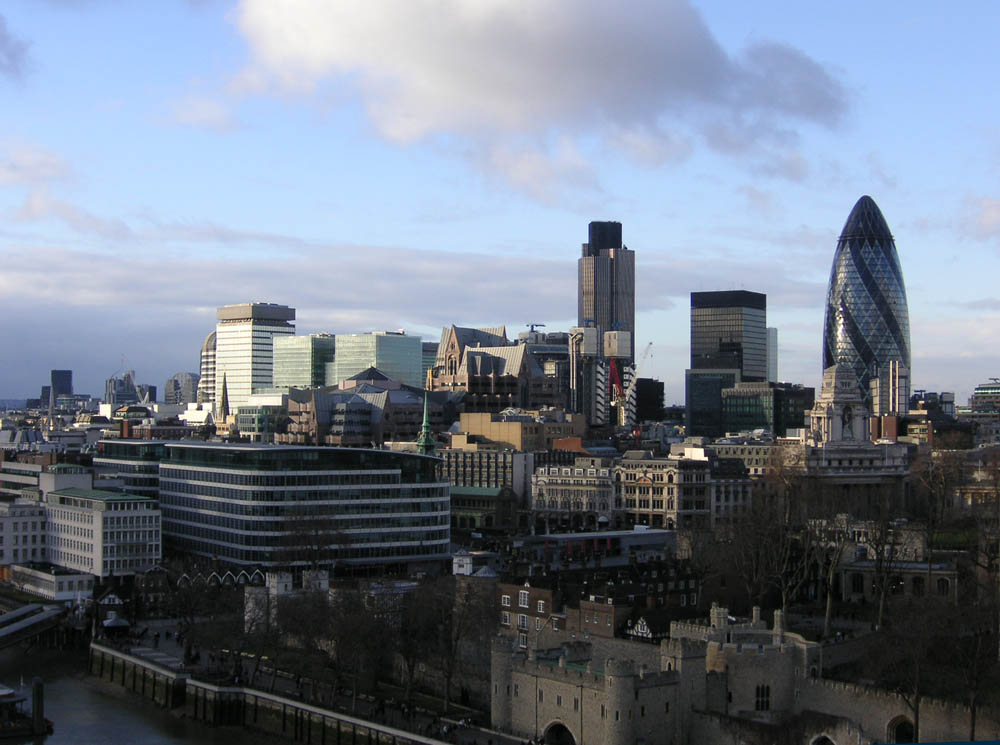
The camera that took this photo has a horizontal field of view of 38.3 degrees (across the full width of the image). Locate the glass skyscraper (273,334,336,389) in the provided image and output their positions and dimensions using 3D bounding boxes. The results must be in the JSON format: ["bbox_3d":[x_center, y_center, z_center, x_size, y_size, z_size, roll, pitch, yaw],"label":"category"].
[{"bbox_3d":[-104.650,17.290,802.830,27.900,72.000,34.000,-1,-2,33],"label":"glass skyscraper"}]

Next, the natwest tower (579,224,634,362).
[{"bbox_3d":[88.520,-34.240,1197.850,46.500,183.000,45.000,0,-1,4],"label":"natwest tower"}]

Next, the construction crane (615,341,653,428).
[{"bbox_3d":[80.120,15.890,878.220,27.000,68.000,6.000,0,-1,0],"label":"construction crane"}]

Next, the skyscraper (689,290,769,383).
[{"bbox_3d":[162.000,0.830,1020.600,38.500,115.000,44.000,-1,-2,31],"label":"skyscraper"}]

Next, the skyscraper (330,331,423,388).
[{"bbox_3d":[-65.600,16.880,781.900,27.600,72.000,41.400,-1,-2,33],"label":"skyscraper"}]

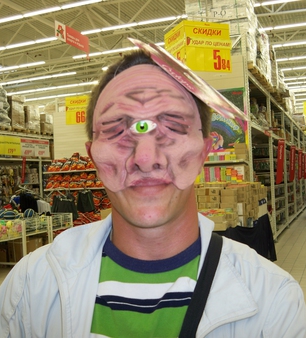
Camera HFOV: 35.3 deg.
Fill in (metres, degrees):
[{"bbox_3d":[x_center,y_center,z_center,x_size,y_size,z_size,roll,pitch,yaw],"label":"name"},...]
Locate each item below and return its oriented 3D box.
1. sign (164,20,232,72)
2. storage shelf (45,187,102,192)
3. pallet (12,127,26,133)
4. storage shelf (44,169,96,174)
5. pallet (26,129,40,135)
[{"bbox_3d":[0.660,-1.715,7.168,0.724,0.700,0.735,-2,-1,-20],"label":"sign"},{"bbox_3d":[-2.268,0.632,14.865,2.250,0.060,0.500,-3,-1,21],"label":"storage shelf"},{"bbox_3d":[-5.417,-1.411,18.013,1.100,0.145,0.820,-3,-1,21],"label":"pallet"},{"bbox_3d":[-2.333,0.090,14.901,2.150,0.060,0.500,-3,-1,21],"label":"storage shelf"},{"bbox_3d":[-5.102,-1.411,18.836,1.100,0.145,0.820,-3,-1,21],"label":"pallet"}]

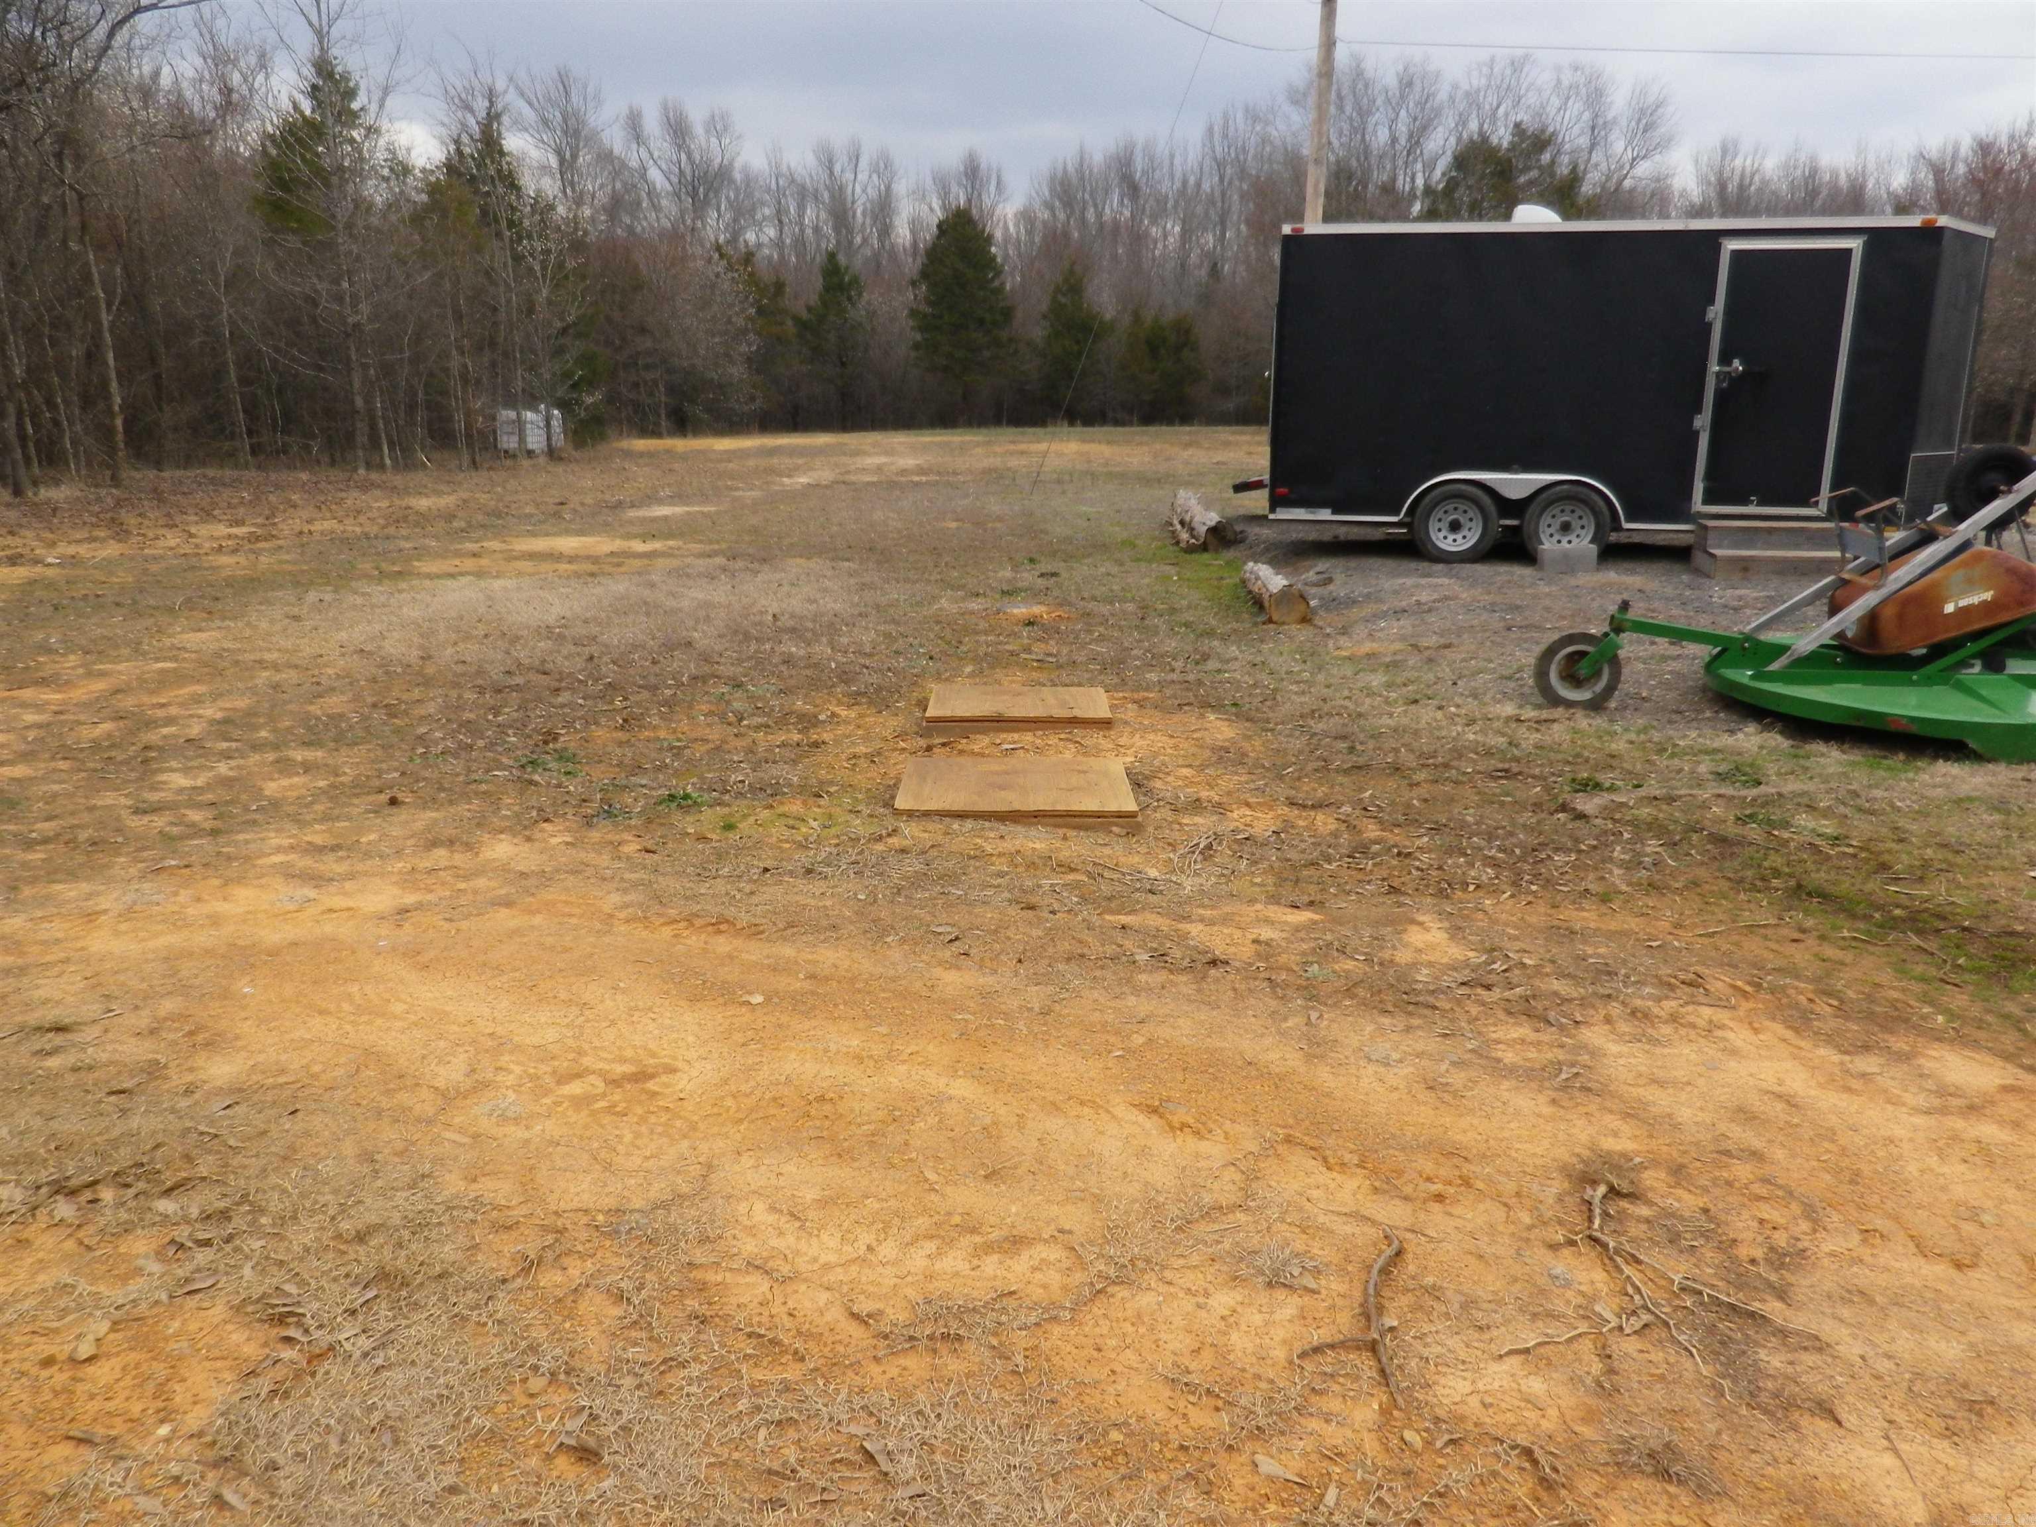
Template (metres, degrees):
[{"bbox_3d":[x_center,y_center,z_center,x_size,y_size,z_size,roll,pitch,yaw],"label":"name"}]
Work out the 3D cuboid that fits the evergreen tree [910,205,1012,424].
[{"bbox_3d":[-2.379,-18.869,62.332,4.316,8.985,4.316,0,13,-2],"label":"evergreen tree"}]

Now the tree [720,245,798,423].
[{"bbox_3d":[-10.282,-16.660,57.742,3.061,6.971,3.061,-2,14,-10],"label":"tree"}]

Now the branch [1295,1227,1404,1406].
[{"bbox_3d":[0.573,0.896,2.507,0.176,0.050,0.530,4,14,14],"label":"branch"}]

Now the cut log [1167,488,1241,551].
[{"bbox_3d":[1.592,-2.109,12.700,0.310,0.280,2.088,0,17,-2],"label":"cut log"}]

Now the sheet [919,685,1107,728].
[{"bbox_3d":[0.011,-0.292,7.556,0.890,0.050,0.720,1,13,0],"label":"sheet"}]

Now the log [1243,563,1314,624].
[{"bbox_3d":[1.717,-1.163,9.900,0.280,0.270,1.239,0,14,-1],"label":"log"}]

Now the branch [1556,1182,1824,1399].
[{"bbox_3d":[1.141,0.873,2.589,0.273,0.070,0.619,-4,14,-17],"label":"branch"}]

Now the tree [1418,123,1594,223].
[{"bbox_3d":[18.881,-18.035,55.272,6.458,11.104,6.458,5,14,17],"label":"tree"}]

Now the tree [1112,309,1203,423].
[{"bbox_3d":[6.315,-17.407,64.710,3.990,4.935,3.990,2,13,5],"label":"tree"}]

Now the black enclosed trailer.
[{"bbox_3d":[5.170,-3.083,12.426,5.917,2.642,2.370,4,14,12],"label":"black enclosed trailer"}]

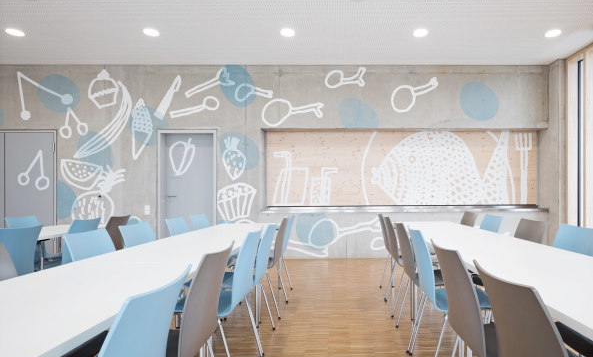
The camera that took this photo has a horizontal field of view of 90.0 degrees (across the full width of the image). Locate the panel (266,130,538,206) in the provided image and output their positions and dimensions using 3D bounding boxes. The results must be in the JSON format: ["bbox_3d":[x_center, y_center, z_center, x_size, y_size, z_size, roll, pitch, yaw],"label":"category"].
[{"bbox_3d":[1.820,-0.180,5.030,4.620,1.270,0.080,0,-1,0],"label":"panel"}]

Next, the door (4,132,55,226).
[{"bbox_3d":[-4.340,0.277,4.830,0.830,2.070,0.100,0,-1,0],"label":"door"}]

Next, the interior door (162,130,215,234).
[{"bbox_3d":[-1.780,0.280,4.900,0.870,2.070,0.100,0,-1,0],"label":"interior door"}]

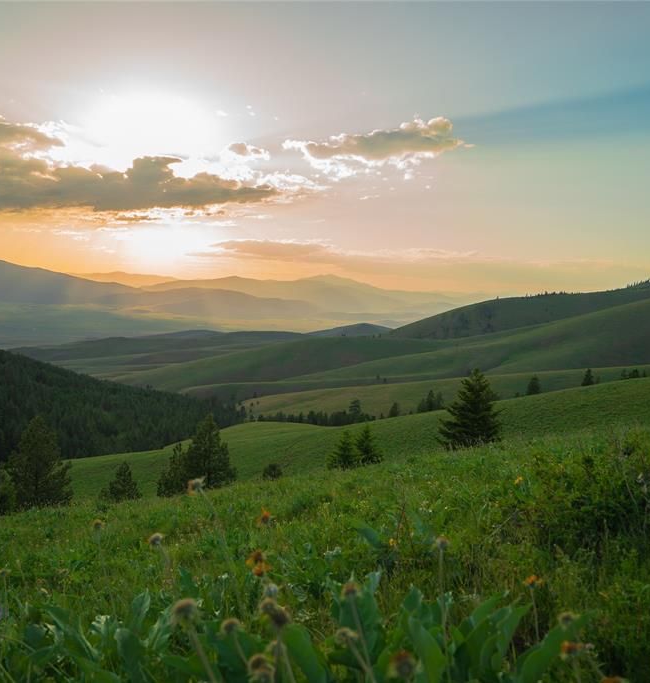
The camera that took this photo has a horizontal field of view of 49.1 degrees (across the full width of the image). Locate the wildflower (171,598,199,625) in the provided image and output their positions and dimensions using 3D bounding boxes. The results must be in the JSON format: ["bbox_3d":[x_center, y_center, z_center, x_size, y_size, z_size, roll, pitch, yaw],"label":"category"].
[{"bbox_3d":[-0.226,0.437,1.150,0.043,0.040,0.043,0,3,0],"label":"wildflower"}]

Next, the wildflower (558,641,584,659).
[{"bbox_3d":[0.468,0.585,1.350,0.043,0.033,0.043,0,3,0],"label":"wildflower"}]

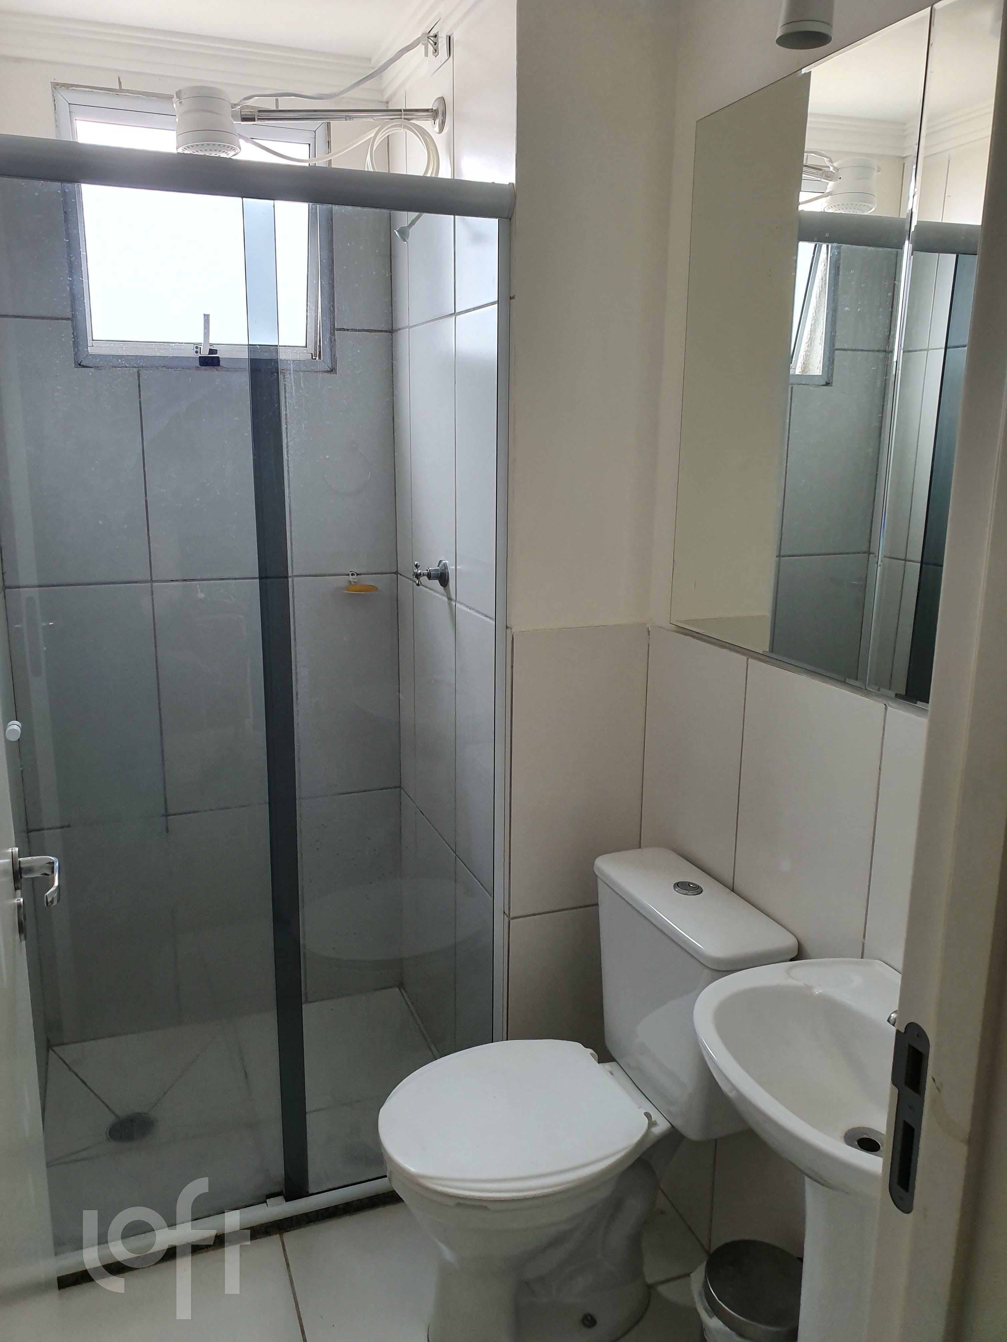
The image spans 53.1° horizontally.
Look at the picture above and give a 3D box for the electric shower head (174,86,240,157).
[{"bbox_3d":[-0.546,-1.017,1.855,0.122,0.100,0.118,-4,14,-20],"label":"electric shower head"}]

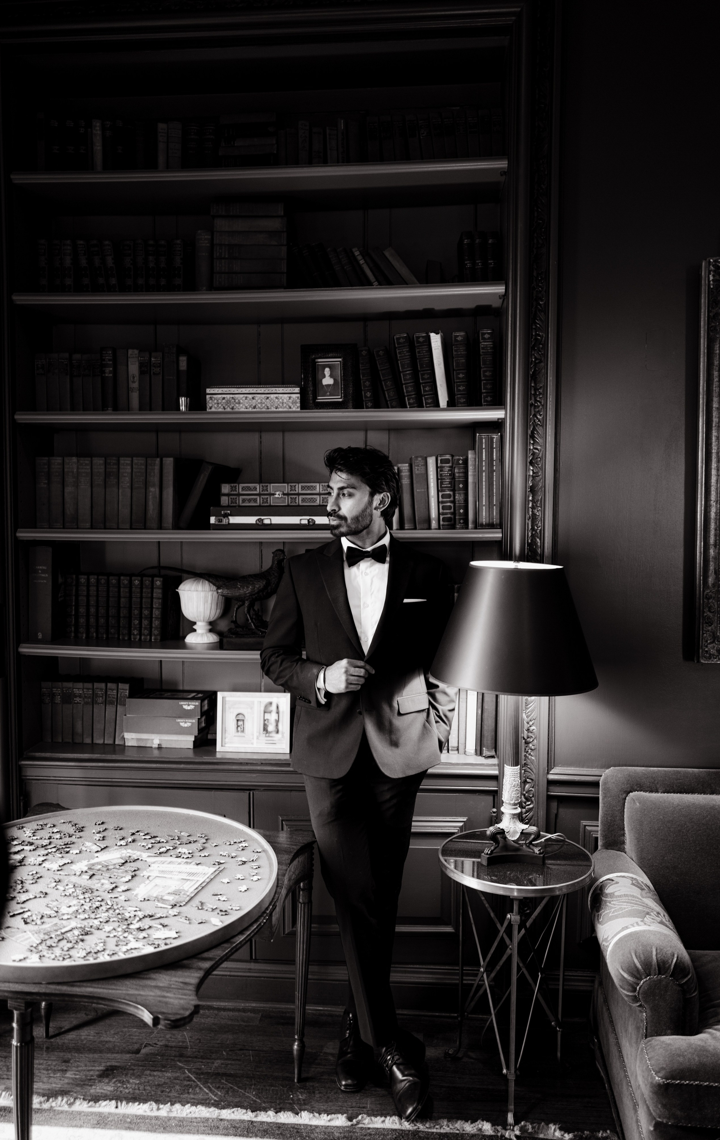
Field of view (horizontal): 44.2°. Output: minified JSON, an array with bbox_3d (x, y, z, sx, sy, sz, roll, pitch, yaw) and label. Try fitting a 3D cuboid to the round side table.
[{"bbox_3d":[0.425,1.116,2.465,0.428,0.645,0.428,0,3,4],"label":"round side table"}]

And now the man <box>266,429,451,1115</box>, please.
[{"bbox_3d":[-0.014,0.539,2.540,0.564,1.786,0.470,0,3,2],"label":"man"}]

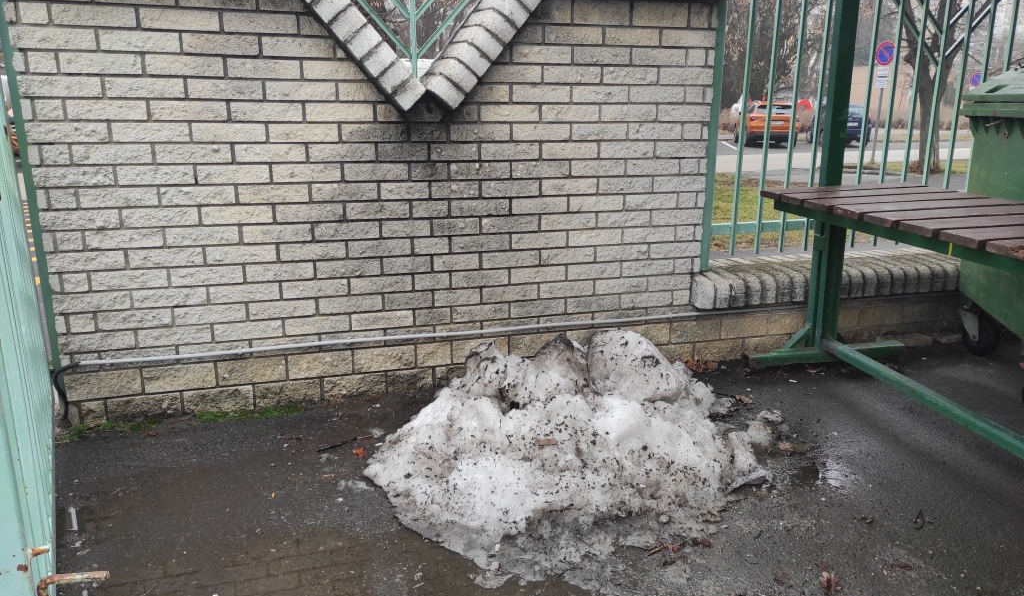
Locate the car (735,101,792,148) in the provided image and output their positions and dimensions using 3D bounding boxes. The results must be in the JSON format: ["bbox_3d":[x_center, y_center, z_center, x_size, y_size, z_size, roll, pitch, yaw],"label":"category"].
[{"bbox_3d":[9.700,-6.620,28.200,1.840,1.610,4.380,2,15,8],"label":"car"}]

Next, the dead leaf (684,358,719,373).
[{"bbox_3d":[1.017,0.362,3.969,0.170,0.050,0.130,-4,15,-17],"label":"dead leaf"}]

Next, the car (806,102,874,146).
[{"bbox_3d":[12.700,-6.720,28.800,1.770,1.500,4.150,3,15,11],"label":"car"}]

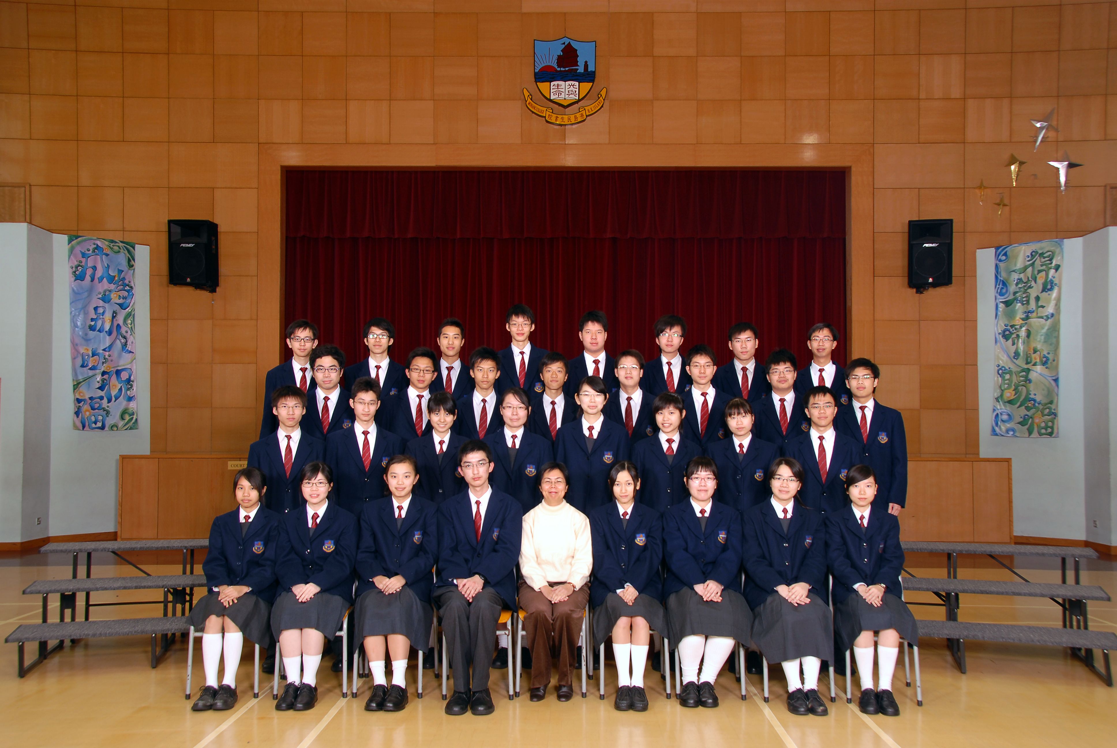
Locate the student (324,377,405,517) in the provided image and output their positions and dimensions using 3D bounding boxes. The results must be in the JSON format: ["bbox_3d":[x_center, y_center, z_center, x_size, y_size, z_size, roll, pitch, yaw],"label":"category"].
[{"bbox_3d":[-1.129,0.863,5.445,0.480,1.697,0.310,0,-3,-9],"label":"student"}]

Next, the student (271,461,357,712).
[{"bbox_3d":[-1.336,1.086,5.010,0.450,1.235,0.640,0,-3,-7],"label":"student"}]

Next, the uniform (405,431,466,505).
[{"bbox_3d":[-0.711,0.672,5.689,0.440,0.660,0.270,0,-3,-7],"label":"uniform"}]

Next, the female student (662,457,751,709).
[{"bbox_3d":[0.786,1.076,5.013,0.470,1.251,0.580,0,-3,9],"label":"female student"}]

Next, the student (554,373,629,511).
[{"bbox_3d":[0.207,0.871,5.582,0.460,1.724,0.280,0,-3,3],"label":"student"}]

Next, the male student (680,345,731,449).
[{"bbox_3d":[0.924,0.670,5.933,0.480,1.723,0.290,0,-3,5],"label":"male student"}]

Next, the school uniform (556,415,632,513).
[{"bbox_3d":[0.203,0.581,5.479,0.450,0.680,0.280,0,-3,2],"label":"school uniform"}]

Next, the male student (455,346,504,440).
[{"bbox_3d":[-0.466,0.678,5.933,0.480,1.706,0.290,0,-3,-3],"label":"male student"}]

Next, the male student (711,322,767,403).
[{"bbox_3d":[1.270,0.506,6.381,0.490,1.738,0.300,-1,-3,11],"label":"male student"}]

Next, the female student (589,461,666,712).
[{"bbox_3d":[0.361,1.081,4.972,0.410,1.216,0.650,0,-3,2],"label":"female student"}]

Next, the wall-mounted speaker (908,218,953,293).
[{"bbox_3d":[4.565,-1.447,11.431,0.500,0.780,0.420,-1,2,15],"label":"wall-mounted speaker"}]

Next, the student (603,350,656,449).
[{"bbox_3d":[0.461,0.687,5.932,0.480,1.689,0.290,0,-3,3],"label":"student"}]

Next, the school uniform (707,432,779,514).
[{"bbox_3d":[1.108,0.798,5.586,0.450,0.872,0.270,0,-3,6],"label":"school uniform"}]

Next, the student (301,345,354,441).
[{"bbox_3d":[-1.431,0.665,5.755,0.480,1.701,0.310,0,-3,-10],"label":"student"}]

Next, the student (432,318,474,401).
[{"bbox_3d":[-0.729,0.480,6.273,0.480,1.719,0.290,0,-3,-4],"label":"student"}]

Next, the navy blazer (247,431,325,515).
[{"bbox_3d":[-1.652,0.700,5.648,0.480,0.720,0.280,1,-3,-16],"label":"navy blazer"}]

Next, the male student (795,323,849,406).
[{"bbox_3d":[1.765,0.495,6.203,0.480,1.682,0.290,-1,-3,10],"label":"male student"}]

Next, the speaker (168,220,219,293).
[{"bbox_3d":[-4.485,-1.447,11.431,0.500,0.780,0.420,0,2,5],"label":"speaker"}]

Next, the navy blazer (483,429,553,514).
[{"bbox_3d":[-0.244,0.672,5.592,0.450,0.683,0.270,0,-3,-2],"label":"navy blazer"}]

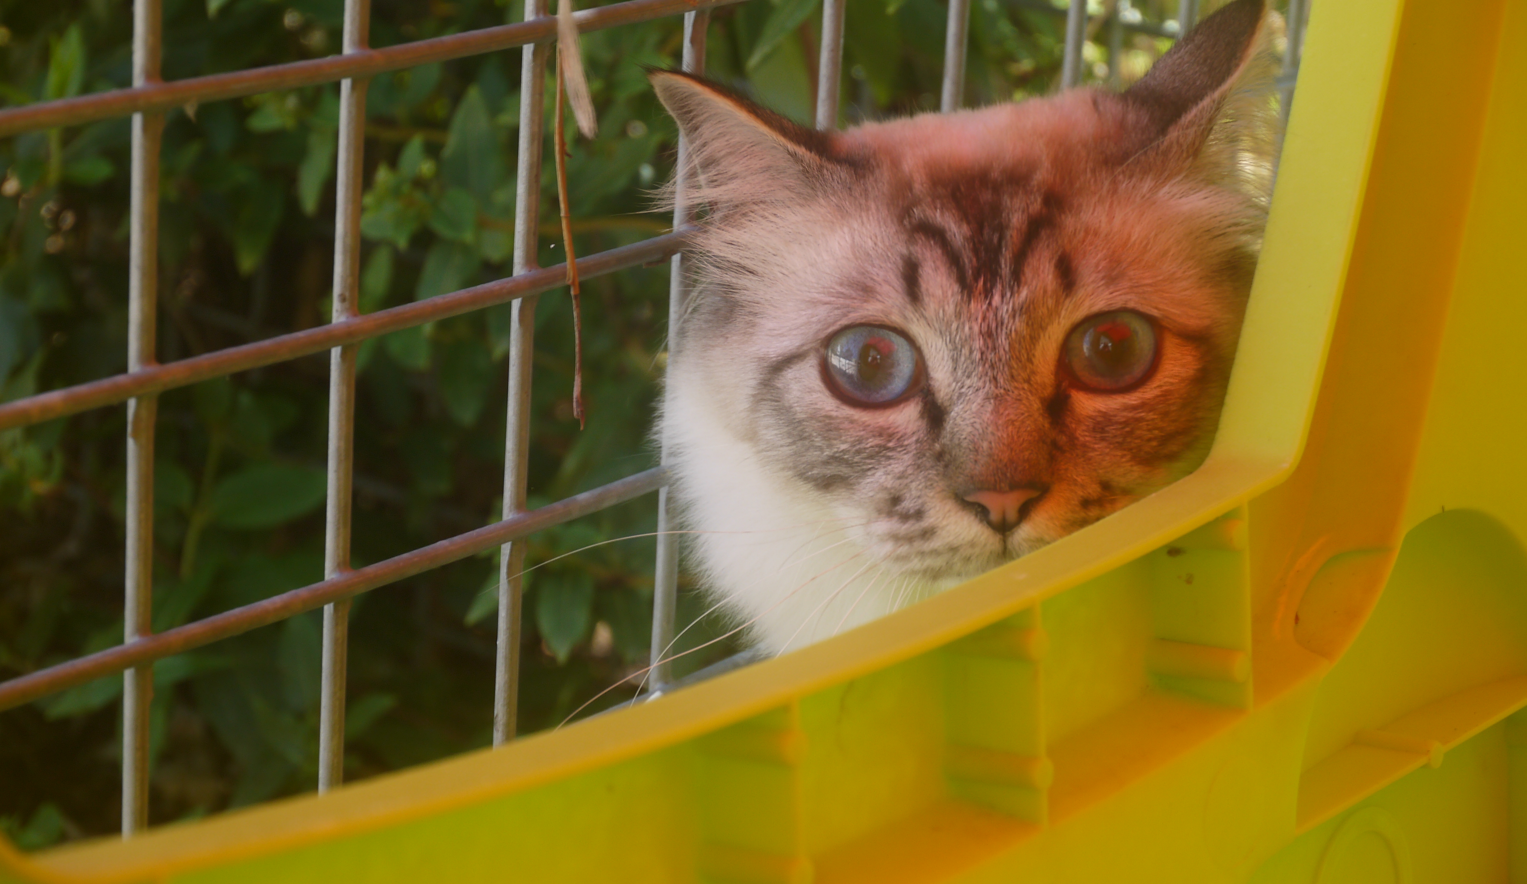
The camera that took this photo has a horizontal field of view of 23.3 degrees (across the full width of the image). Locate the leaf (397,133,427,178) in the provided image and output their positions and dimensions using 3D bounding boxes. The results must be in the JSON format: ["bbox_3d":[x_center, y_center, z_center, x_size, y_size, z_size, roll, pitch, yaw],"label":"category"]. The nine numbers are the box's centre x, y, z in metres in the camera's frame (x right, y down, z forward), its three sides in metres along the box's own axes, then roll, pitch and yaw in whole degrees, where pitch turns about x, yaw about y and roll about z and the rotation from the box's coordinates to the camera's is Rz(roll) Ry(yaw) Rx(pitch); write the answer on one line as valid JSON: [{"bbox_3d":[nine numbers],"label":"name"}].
[{"bbox_3d":[-0.098,-0.080,1.040,0.007,0.015,0.003,16,-11,1],"label":"leaf"}]

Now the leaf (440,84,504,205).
[{"bbox_3d":[-0.081,-0.083,1.050,0.017,0.036,0.006,-3,-11,-1],"label":"leaf"}]

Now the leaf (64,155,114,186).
[{"bbox_3d":[-0.210,-0.084,1.150,0.019,0.004,0.011,-3,50,20],"label":"leaf"}]

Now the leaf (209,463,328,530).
[{"bbox_3d":[-0.160,0.017,1.220,0.049,0.009,0.025,-10,55,16],"label":"leaf"}]

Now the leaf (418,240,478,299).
[{"bbox_3d":[-0.090,-0.044,1.040,0.018,0.030,0.006,12,-26,5],"label":"leaf"}]

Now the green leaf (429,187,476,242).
[{"bbox_3d":[-0.086,-0.062,1.030,0.014,0.005,0.021,-32,62,-22],"label":"green leaf"}]

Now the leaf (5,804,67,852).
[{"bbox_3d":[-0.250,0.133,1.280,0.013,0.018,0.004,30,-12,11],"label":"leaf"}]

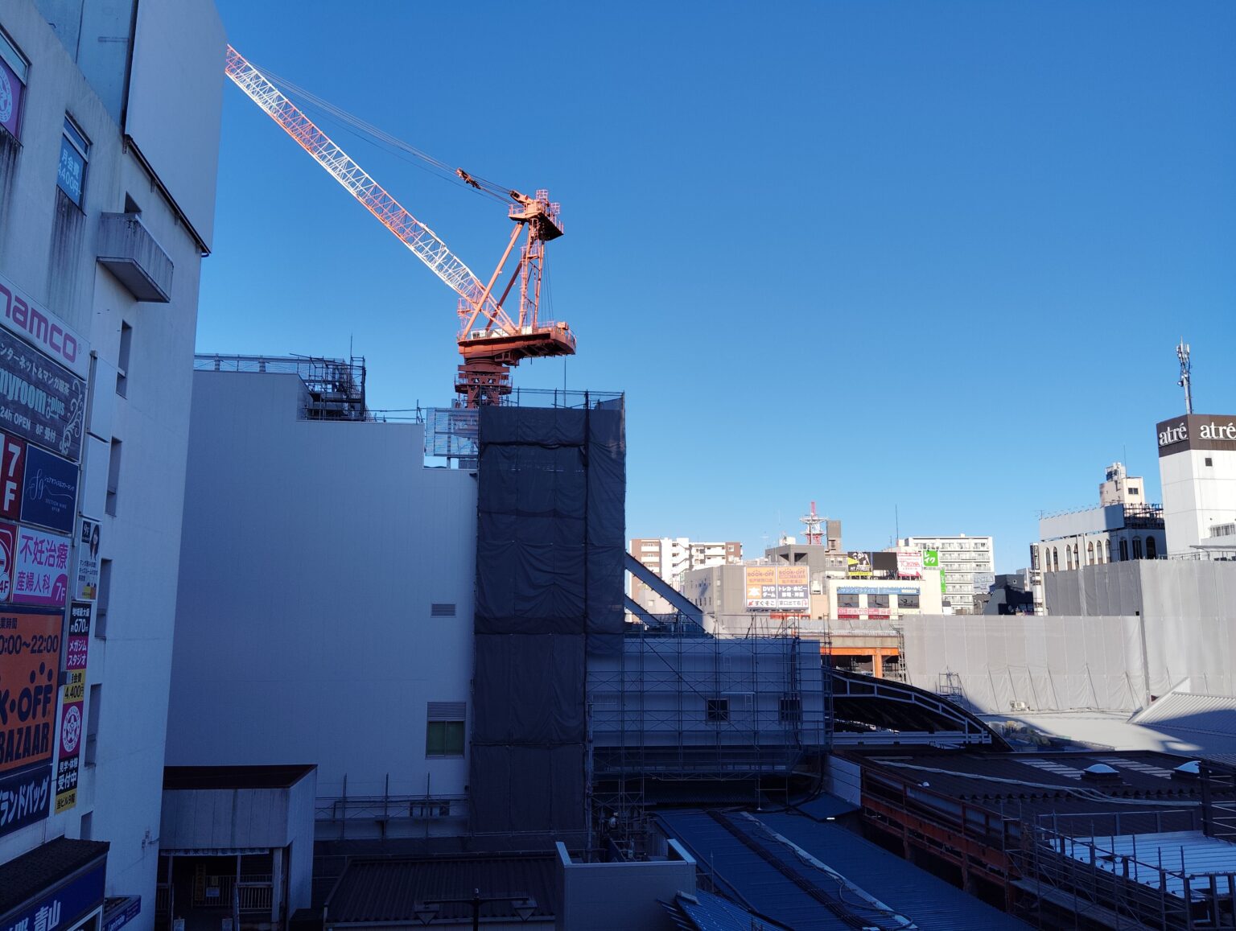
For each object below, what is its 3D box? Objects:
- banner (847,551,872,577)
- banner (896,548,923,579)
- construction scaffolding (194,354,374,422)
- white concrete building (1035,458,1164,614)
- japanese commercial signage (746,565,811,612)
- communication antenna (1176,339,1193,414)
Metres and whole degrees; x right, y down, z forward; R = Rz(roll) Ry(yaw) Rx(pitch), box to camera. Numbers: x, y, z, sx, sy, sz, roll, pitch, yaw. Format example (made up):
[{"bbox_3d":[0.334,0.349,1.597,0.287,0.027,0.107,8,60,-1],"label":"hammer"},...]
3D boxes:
[{"bbox_3d":[42.679,17.541,177.209,4.770,4.472,0.500,1,-9,-3],"label":"banner"},{"bbox_3d":[51.733,17.521,177.699,4.500,4.860,0.500,1,-9,-3],"label":"banner"},{"bbox_3d":[-17.106,-3.760,51.326,8.603,3.686,5.000,2,-9,-8],"label":"construction scaffolding"},{"bbox_3d":[68.169,17.416,132.759,14.000,36.000,20.000,2,-9,-8],"label":"white concrete building"},{"bbox_3d":[27.629,21.297,173.489,11.436,7.779,0.600,1,-9,-4],"label":"japanese commercial signage"},{"bbox_3d":[60.857,-9.403,107.343,1.500,9.000,1.500,2,-9,-8],"label":"communication antenna"}]

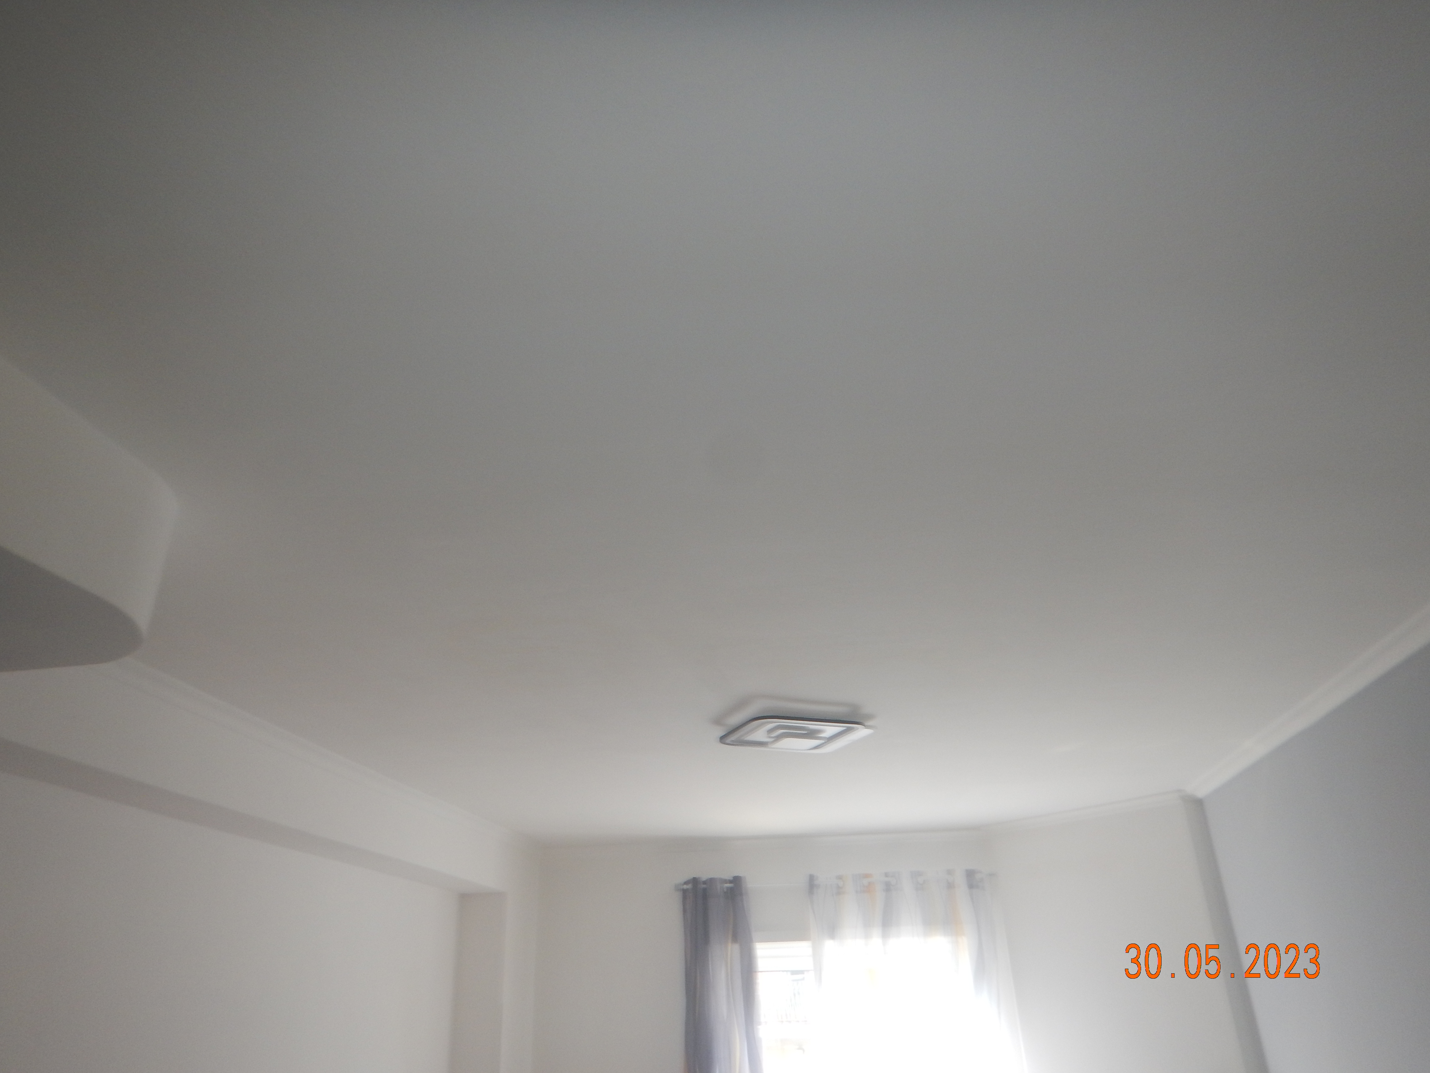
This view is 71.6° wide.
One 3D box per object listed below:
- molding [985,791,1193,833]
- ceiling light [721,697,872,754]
[{"bbox_3d":[2.349,1.793,6.342,0.068,0.073,1.440,18,-32,-36],"label":"molding"},{"bbox_3d":[0.317,0.792,4.100,0.490,0.075,0.490,8,-28,-20],"label":"ceiling light"}]

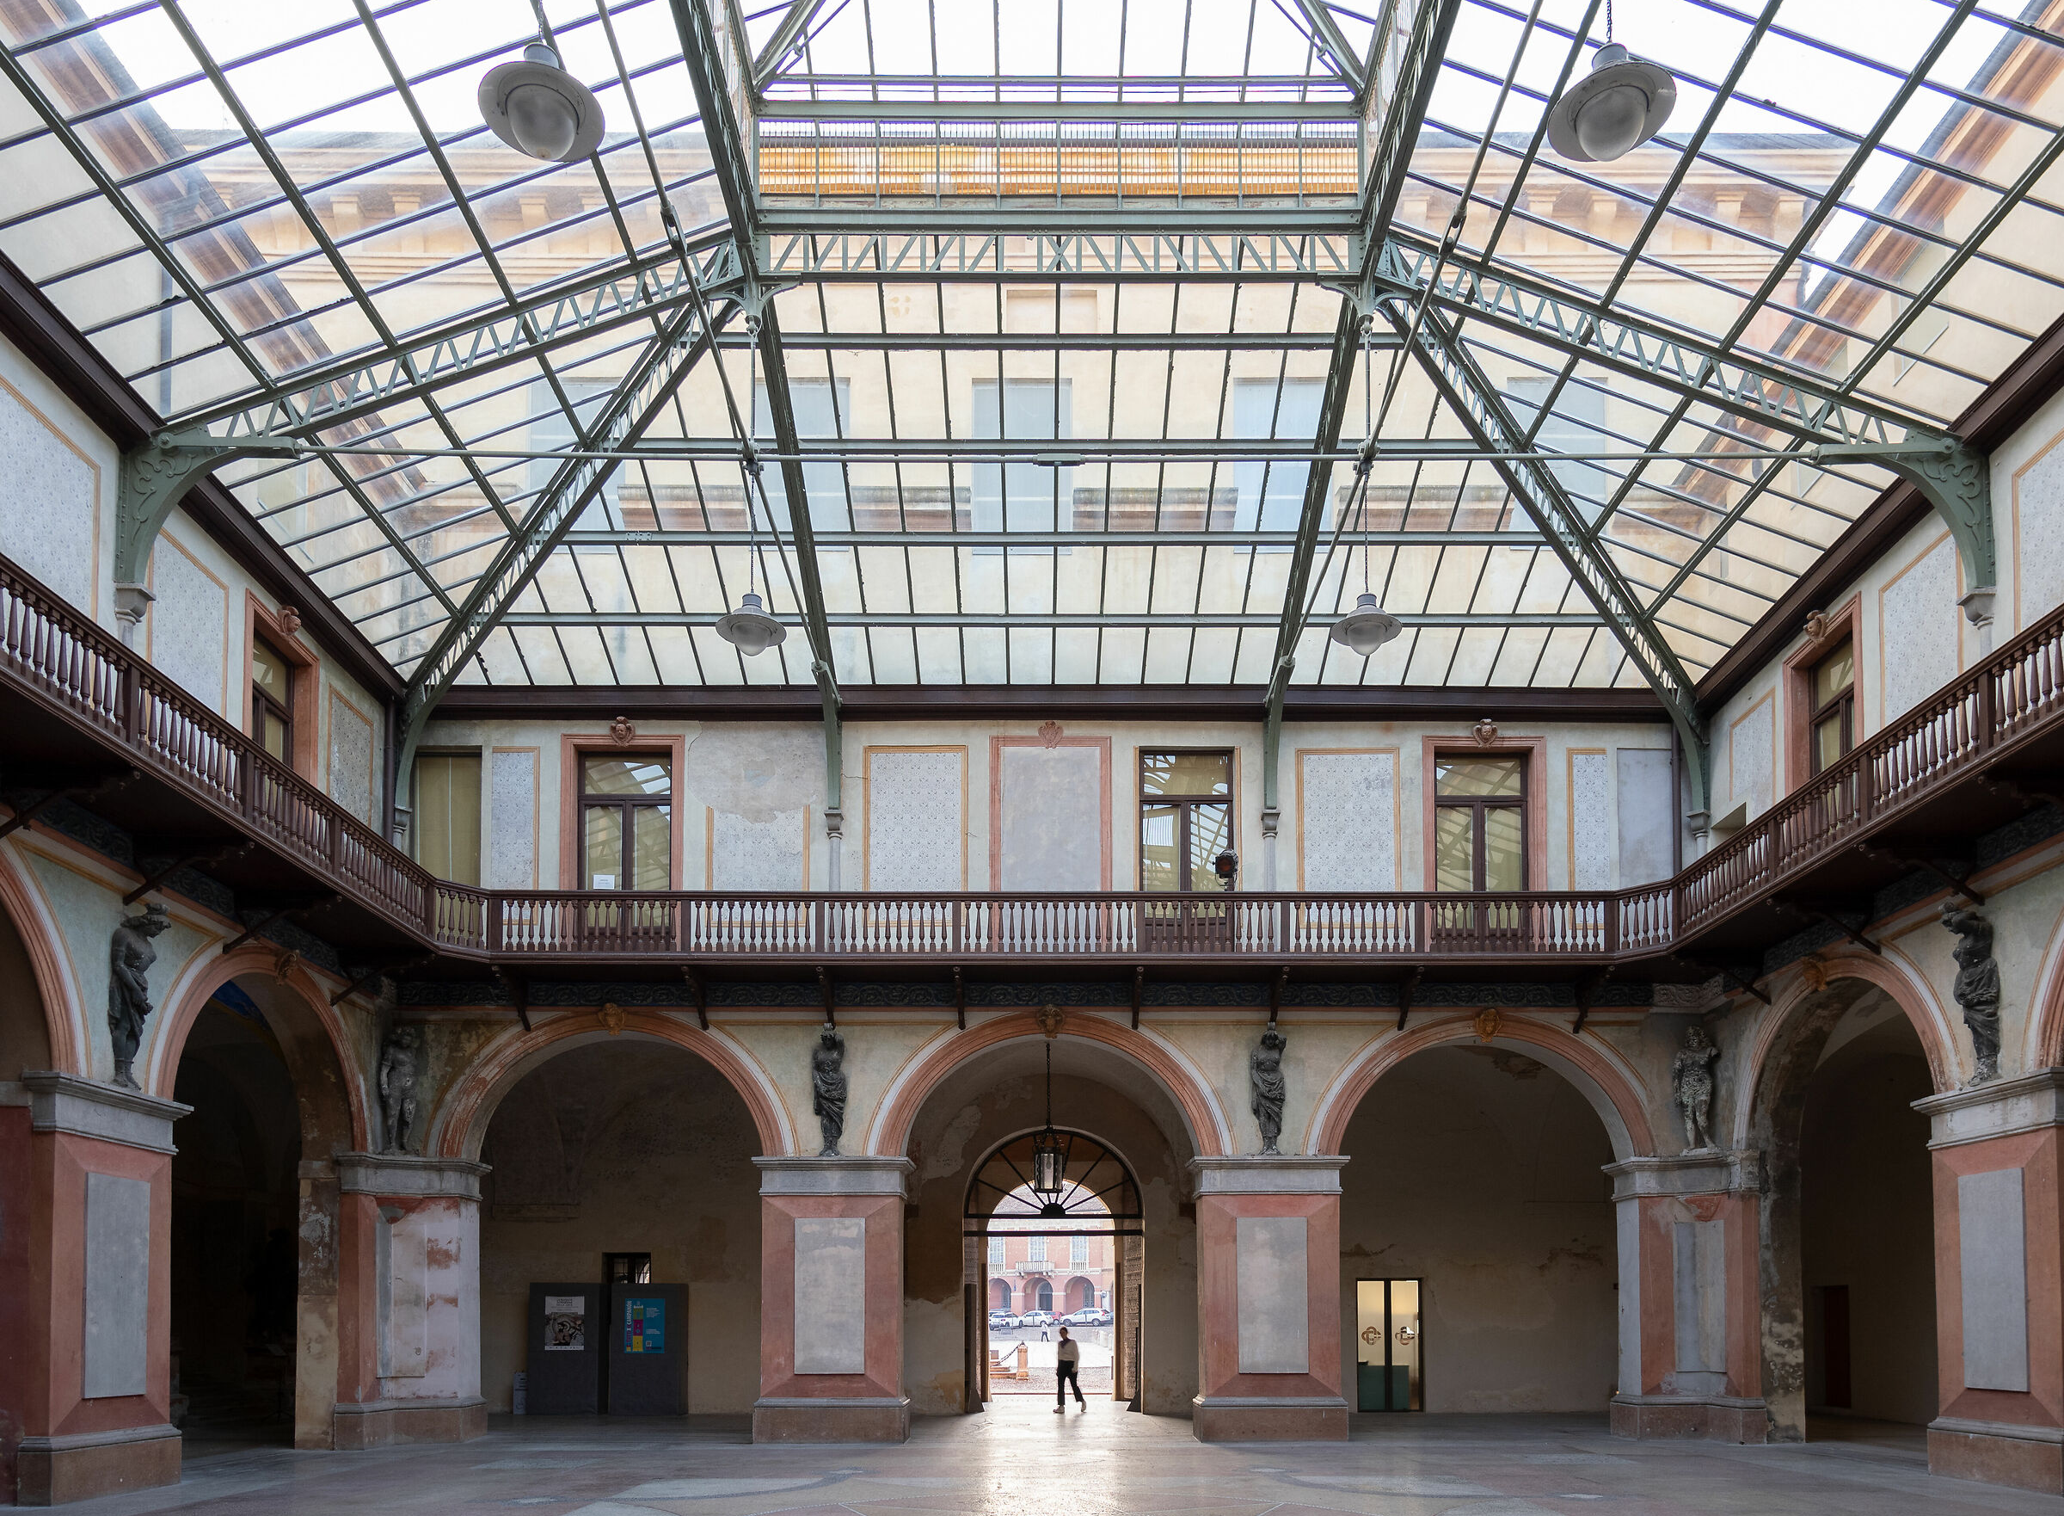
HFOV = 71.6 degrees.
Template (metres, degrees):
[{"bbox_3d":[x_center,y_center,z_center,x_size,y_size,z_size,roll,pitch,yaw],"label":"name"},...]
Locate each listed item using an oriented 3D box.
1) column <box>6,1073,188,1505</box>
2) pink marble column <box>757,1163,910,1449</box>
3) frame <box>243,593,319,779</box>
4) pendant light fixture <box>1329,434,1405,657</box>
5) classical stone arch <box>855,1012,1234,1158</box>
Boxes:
[{"bbox_3d":[-9.750,5.420,14.500,1.200,4.100,2.300,0,-3,0],"label":"column"},{"bbox_3d":[-2.950,7.970,21.400,2.300,4.150,1.200,0,-3,0],"label":"pink marble column"},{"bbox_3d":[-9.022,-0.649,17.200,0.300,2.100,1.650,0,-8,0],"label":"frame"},{"bbox_3d":[3.343,-2.103,14.300,0.700,2.150,0.700,0,-8,0],"label":"pendant light fixture"},{"bbox_3d":[0.230,4.655,20.400,5.100,2.150,0.600,0,-8,0],"label":"classical stone arch"}]

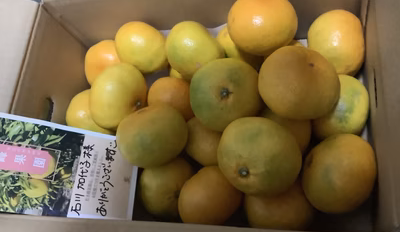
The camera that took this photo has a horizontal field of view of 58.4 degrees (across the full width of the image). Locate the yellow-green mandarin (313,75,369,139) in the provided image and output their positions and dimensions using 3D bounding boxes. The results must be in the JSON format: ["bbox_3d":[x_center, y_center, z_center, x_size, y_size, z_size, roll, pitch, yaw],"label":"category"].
[{"bbox_3d":[0.166,-0.010,0.424,0.077,0.068,0.077,-3,68,20],"label":"yellow-green mandarin"}]

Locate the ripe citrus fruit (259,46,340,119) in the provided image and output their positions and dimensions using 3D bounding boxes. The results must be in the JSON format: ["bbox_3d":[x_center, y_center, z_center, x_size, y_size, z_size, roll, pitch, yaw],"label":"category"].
[{"bbox_3d":[0.096,-0.032,0.345,0.078,0.068,0.078,11,59,-15],"label":"ripe citrus fruit"}]

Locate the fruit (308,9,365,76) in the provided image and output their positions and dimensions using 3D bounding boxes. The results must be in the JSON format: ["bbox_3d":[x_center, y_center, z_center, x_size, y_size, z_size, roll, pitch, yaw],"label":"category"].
[{"bbox_3d":[0.165,-0.088,0.434,0.069,0.079,0.079,-6,67,21],"label":"fruit"}]

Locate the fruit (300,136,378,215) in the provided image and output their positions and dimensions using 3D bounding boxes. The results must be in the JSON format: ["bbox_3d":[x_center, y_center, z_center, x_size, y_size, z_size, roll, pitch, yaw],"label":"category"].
[{"bbox_3d":[0.140,0.058,0.360,0.080,0.071,0.080,-19,64,47],"label":"fruit"}]

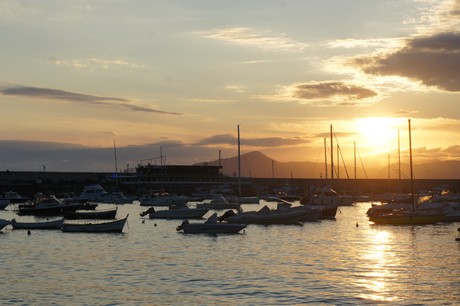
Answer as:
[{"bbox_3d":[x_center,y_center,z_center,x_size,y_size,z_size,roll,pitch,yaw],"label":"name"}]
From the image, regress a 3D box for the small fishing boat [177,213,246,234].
[{"bbox_3d":[-1.366,5.319,79.000,5.100,1.550,1.950,0,-1,8],"label":"small fishing boat"}]

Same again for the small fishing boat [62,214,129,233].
[{"bbox_3d":[-10.288,5.394,80.000,5.000,1.400,1.800,0,-1,10],"label":"small fishing boat"}]

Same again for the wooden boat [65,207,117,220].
[{"bbox_3d":[-13.635,5.927,103.000,5.100,1.250,1.800,0,-1,8],"label":"wooden boat"}]

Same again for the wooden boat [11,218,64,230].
[{"bbox_3d":[-15.587,5.793,85.000,4.200,0.950,1.600,0,-1,5],"label":"wooden boat"}]

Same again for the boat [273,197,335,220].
[{"bbox_3d":[7.368,5.509,103.000,6.300,2.100,2.300,0,-1,8],"label":"boat"}]

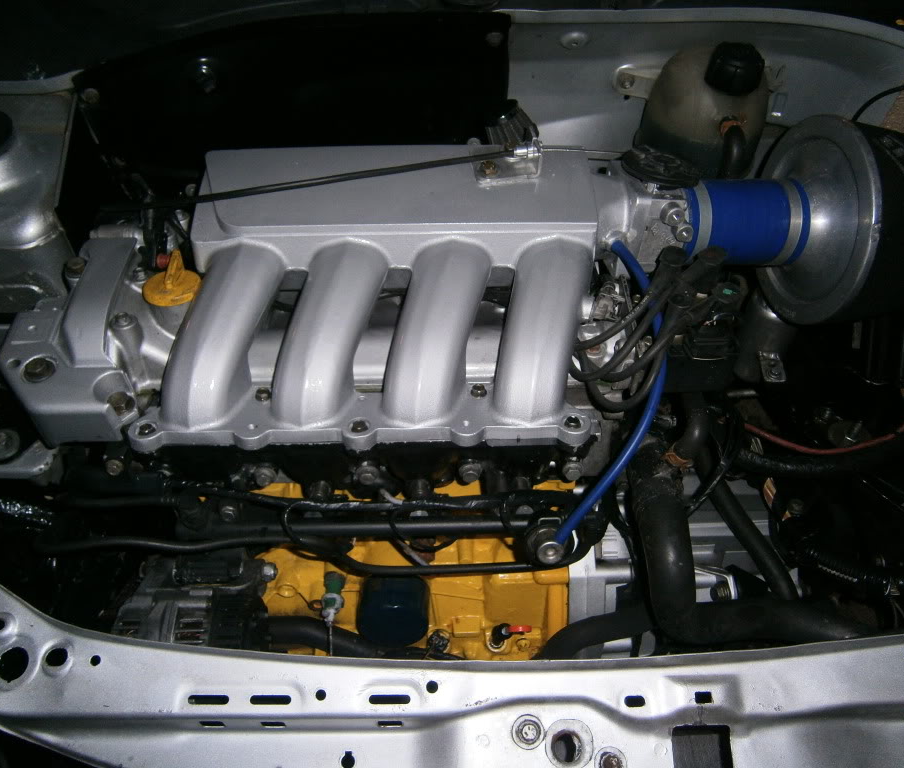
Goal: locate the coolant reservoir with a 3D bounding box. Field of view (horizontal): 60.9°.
[{"bbox_3d":[0.260,-0.274,0.805,0.135,0.155,0.130,0,57,0],"label":"coolant reservoir"}]

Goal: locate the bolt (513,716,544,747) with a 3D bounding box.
[{"bbox_3d":[0.055,0.251,0.555,0.022,0.012,0.022,0,57,0],"label":"bolt"}]

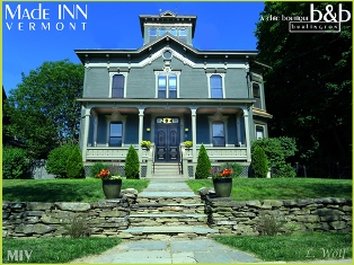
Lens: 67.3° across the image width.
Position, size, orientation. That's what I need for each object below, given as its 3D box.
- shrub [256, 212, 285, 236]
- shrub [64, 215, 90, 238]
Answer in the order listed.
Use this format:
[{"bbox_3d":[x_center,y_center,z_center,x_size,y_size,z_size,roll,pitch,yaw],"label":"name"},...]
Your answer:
[{"bbox_3d":[2.746,2.677,7.763,0.818,0.681,0.650,0,-12,0],"label":"shrub"},{"bbox_3d":[-2.835,2.682,7.609,0.716,0.640,0.650,0,-12,0],"label":"shrub"}]

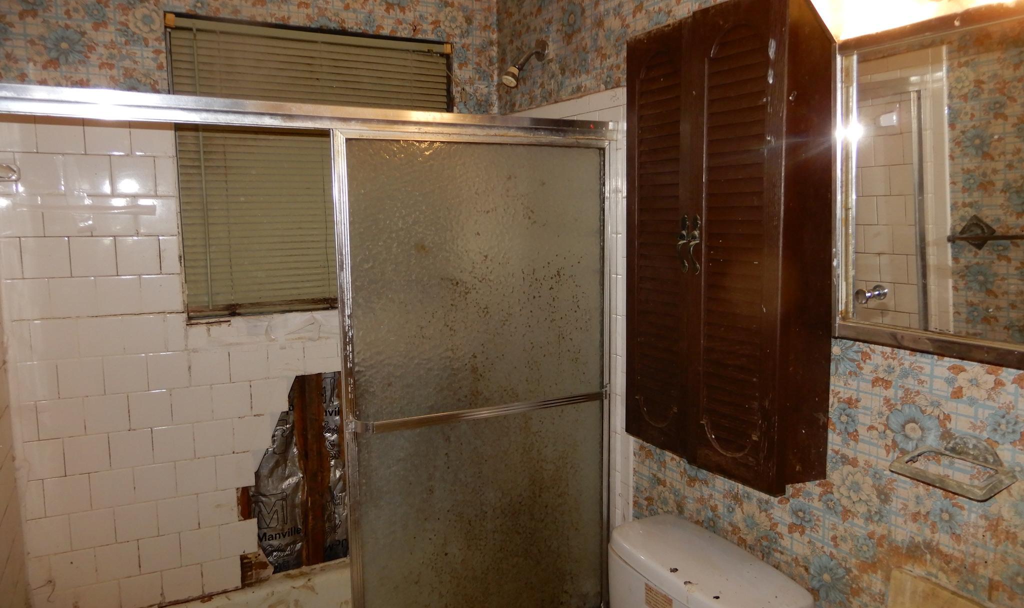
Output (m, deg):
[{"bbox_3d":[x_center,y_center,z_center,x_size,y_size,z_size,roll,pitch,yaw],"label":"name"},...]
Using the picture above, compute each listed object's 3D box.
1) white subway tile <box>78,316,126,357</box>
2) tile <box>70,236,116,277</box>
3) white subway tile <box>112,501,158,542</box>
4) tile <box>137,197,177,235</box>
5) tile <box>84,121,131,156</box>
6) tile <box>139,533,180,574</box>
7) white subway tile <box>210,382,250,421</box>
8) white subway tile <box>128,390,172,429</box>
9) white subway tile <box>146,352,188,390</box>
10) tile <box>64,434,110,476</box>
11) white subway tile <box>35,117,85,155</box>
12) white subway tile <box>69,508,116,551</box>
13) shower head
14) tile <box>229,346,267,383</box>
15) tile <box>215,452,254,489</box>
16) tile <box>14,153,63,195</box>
[{"bbox_3d":[-1.135,0.089,1.966,0.108,0.108,0.009,-4,7,-25],"label":"white subway tile"},{"bbox_3d":[-1.153,-0.130,1.953,0.108,0.108,0.009,-4,7,-27],"label":"tile"},{"bbox_3d":[-1.092,0.630,2.057,0.108,0.108,0.009,-4,7,-28],"label":"white subway tile"},{"bbox_3d":[-0.982,-0.242,1.970,0.102,0.108,0.009,-4,9,-25],"label":"tile"},{"bbox_3d":[-1.078,-0.452,1.896,0.108,0.108,0.009,-4,9,-25],"label":"tile"},{"bbox_3d":[-1.041,0.736,2.095,0.108,0.108,0.009,-4,7,-28],"label":"tile"},{"bbox_3d":[-0.831,0.286,2.111,0.107,0.107,0.010,-3,8,-24],"label":"white subway tile"},{"bbox_3d":[-1.046,0.303,2.052,0.108,0.108,0.009,-4,7,-27],"label":"white subway tile"},{"bbox_3d":[-0.988,0.189,2.046,0.108,0.108,0.009,-4,7,-25],"label":"white subway tile"},{"bbox_3d":[-1.187,0.421,1.984,0.108,0.108,0.009,-4,7,-28],"label":"tile"},{"bbox_3d":[-1.176,-0.446,1.851,0.108,0.108,0.009,-4,9,-25],"label":"white subway tile"},{"bbox_3d":[-1.177,0.629,1.997,0.107,0.107,0.010,-3,8,-24],"label":"white subway tile"},{"bbox_3d":[0.030,-0.687,2.019,0.125,0.136,0.061,-3,8,-24],"label":"shower head"},{"bbox_3d":[-0.781,0.176,2.119,0.107,0.107,0.010,-3,8,-24],"label":"tile"},{"bbox_3d":[-0.831,0.502,2.139,0.107,0.107,0.010,-3,8,-24],"label":"tile"},{"bbox_3d":[-1.242,-0.338,1.870,0.108,0.108,0.009,-4,7,-25],"label":"tile"}]

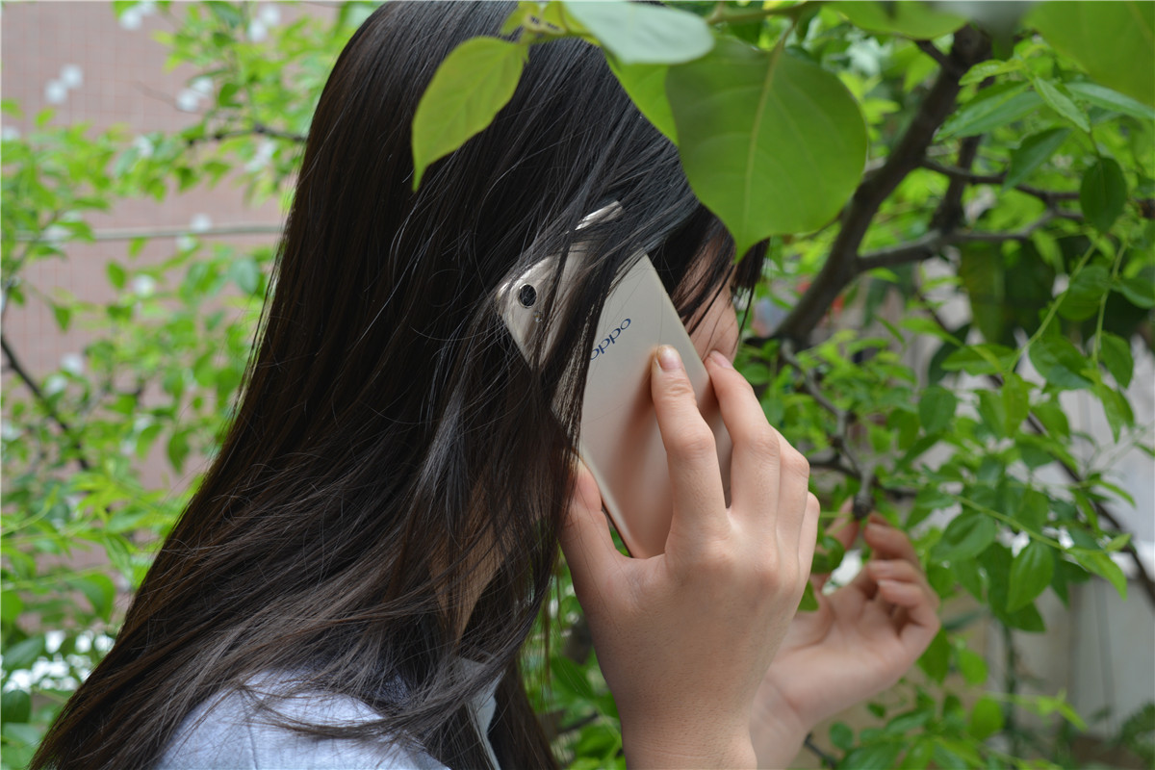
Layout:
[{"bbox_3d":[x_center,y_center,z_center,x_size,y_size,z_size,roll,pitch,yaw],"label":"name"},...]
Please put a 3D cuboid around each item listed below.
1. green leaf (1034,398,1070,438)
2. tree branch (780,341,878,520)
[{"bbox_3d":[0.275,0.019,1.170,0.017,0.027,0.015,-40,0,-14],"label":"green leaf"},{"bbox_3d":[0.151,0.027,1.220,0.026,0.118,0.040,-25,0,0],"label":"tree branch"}]

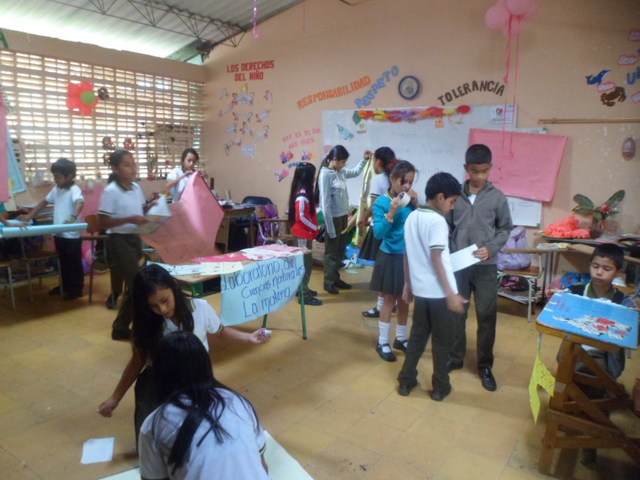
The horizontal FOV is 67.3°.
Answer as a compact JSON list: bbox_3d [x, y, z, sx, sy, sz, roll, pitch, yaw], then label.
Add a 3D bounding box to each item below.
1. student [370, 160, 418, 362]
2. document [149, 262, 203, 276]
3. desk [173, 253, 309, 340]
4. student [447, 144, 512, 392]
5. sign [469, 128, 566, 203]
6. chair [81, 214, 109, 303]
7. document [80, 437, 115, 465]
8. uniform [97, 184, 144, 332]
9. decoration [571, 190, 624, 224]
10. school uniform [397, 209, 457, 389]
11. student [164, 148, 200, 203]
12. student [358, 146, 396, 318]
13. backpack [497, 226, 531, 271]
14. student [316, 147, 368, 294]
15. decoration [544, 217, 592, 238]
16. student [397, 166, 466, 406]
[{"bbox_3d":[0.534,0.139,3.441,0.420,1.385,0.340,-8,14,-41],"label":"student"},{"bbox_3d":[-0.897,0.183,3.050,0.340,0.012,0.240,-2,11,-11],"label":"document"},{"bbox_3d":[-0.605,0.478,3.424,0.480,0.690,1.139,8,13,37],"label":"desk"},{"bbox_3d":[1.008,0.163,3.039,0.450,1.510,0.340,4,11,15],"label":"student"},{"bbox_3d":[1.916,-0.761,4.845,0.922,0.631,0.020,15,17,32],"label":"sign"},{"bbox_3d":[-2.068,0.146,4.572,0.540,0.830,0.480,1,11,0],"label":"chair"},{"bbox_3d":[-1.076,1.014,2.328,0.135,0.010,0.200,-2,11,-17],"label":"document"},{"bbox_3d":[-1.638,0.093,4.011,0.360,1.155,0.420,3,11,11],"label":"uniform"},{"bbox_3d":[2.444,-0.294,4.218,0.440,0.280,0.280,8,13,34],"label":"decoration"},{"bbox_3d":[0.624,0.353,2.839,0.280,1.108,0.380,-9,14,-41],"label":"school uniform"},{"bbox_3d":[-1.608,-0.343,5.617,0.420,1.420,0.360,-4,12,-25],"label":"student"},{"bbox_3d":[0.566,-0.079,4.323,0.380,1.480,0.400,6,12,29],"label":"student"},{"bbox_3d":[1.753,0.062,4.353,0.330,0.380,0.260,4,11,15],"label":"backpack"},{"bbox_3d":[0.235,-0.232,5.029,0.500,1.505,0.400,10,14,39],"label":"student"},{"bbox_3d":[2.226,-0.099,4.341,0.380,0.165,0.310,8,13,34],"label":"decoration"},{"bbox_3d":[0.634,0.277,2.825,0.300,1.324,0.400,-9,14,-41],"label":"student"}]

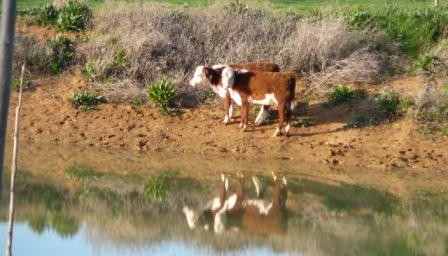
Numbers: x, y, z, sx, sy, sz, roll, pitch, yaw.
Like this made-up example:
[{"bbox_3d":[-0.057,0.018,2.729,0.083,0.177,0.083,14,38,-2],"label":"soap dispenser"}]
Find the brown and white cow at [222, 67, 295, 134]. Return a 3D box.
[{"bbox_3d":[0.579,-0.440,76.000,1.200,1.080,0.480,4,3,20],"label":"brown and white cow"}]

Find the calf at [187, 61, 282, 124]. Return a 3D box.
[{"bbox_3d":[0.181,-0.587,77.100,1.510,1.050,0.430,3,3,-2],"label":"calf"}]

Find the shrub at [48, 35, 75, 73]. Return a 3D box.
[{"bbox_3d":[-2.903,-1.328,81.300,0.460,0.650,0.460,3,3,0],"label":"shrub"}]

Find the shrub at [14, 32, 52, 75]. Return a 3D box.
[{"bbox_3d":[-3.424,-1.331,81.200,0.680,0.700,0.640,3,3,0],"label":"shrub"}]

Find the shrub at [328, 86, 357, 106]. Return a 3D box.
[{"bbox_3d":[2.072,-0.572,79.700,0.500,0.360,0.460,3,3,0],"label":"shrub"}]

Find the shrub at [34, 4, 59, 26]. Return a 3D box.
[{"bbox_3d":[-3.299,-2.091,84.200,0.450,0.380,0.430,3,3,0],"label":"shrub"}]

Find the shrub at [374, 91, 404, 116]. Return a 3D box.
[{"bbox_3d":[2.894,-0.428,79.200,0.480,0.430,0.460,3,3,0],"label":"shrub"}]

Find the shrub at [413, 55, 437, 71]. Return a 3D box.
[{"bbox_3d":[3.679,-1.190,82.900,0.430,0.280,0.400,3,3,0],"label":"shrub"}]

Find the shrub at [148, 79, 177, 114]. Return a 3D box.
[{"bbox_3d":[-1.062,-0.542,78.500,0.470,0.580,0.470,3,3,0],"label":"shrub"}]

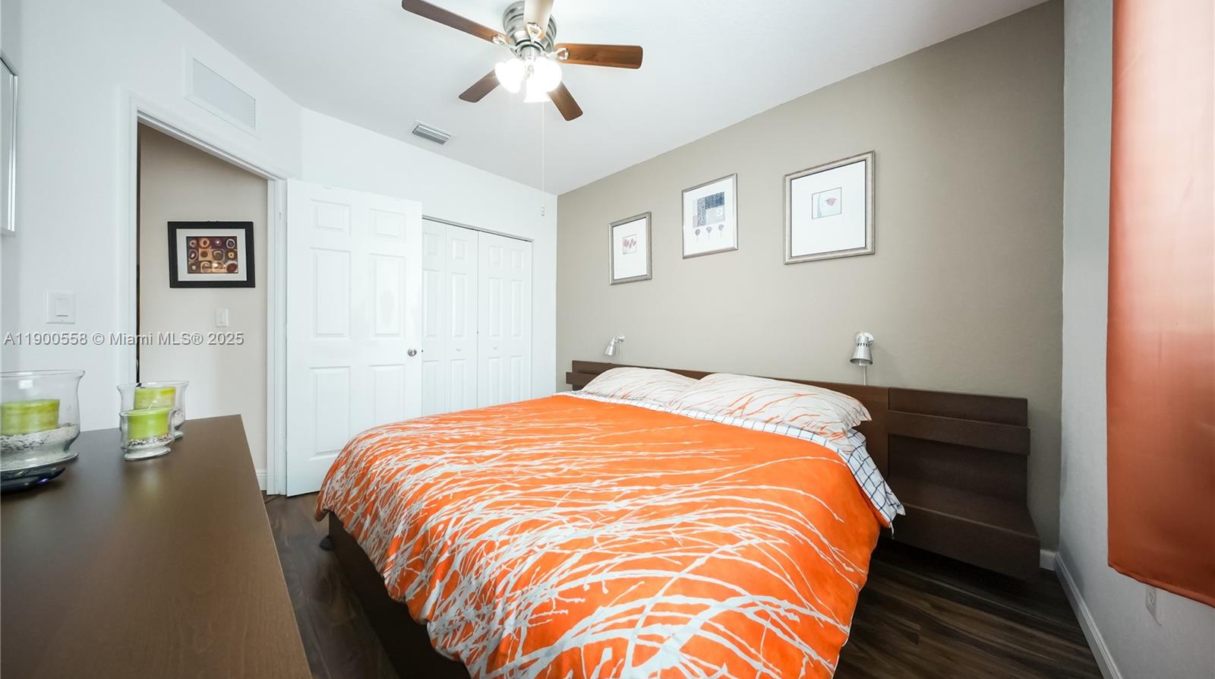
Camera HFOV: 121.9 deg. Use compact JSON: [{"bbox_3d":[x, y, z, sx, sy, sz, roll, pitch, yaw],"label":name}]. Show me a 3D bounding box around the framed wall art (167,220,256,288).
[{"bbox_3d":[-2.633,-0.562,2.250,0.562,0.437,0.025,0,0,-1],"label":"framed wall art"}]

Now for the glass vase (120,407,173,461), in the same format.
[{"bbox_3d":[-0.995,0.205,0.732,0.071,0.097,0.071,0,0,0],"label":"glass vase"}]

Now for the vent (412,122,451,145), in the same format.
[{"bbox_3d":[-1.346,-1.562,2.575,0.165,0.020,0.250,1,0,45],"label":"vent"}]

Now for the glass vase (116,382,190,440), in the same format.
[{"bbox_3d":[-1.200,0.185,0.896,0.115,0.133,0.115,0,0,0],"label":"glass vase"}]

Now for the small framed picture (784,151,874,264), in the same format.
[{"bbox_3d":[1.357,-0.788,2.092,0.465,0.588,0.028,1,0,40],"label":"small framed picture"}]

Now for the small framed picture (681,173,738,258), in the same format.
[{"bbox_3d":[0.776,-0.929,2.587,0.440,0.552,0.025,1,0,40],"label":"small framed picture"}]

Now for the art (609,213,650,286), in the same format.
[{"bbox_3d":[0.202,-0.812,3.075,0.465,0.582,0.028,1,0,40],"label":"art"}]

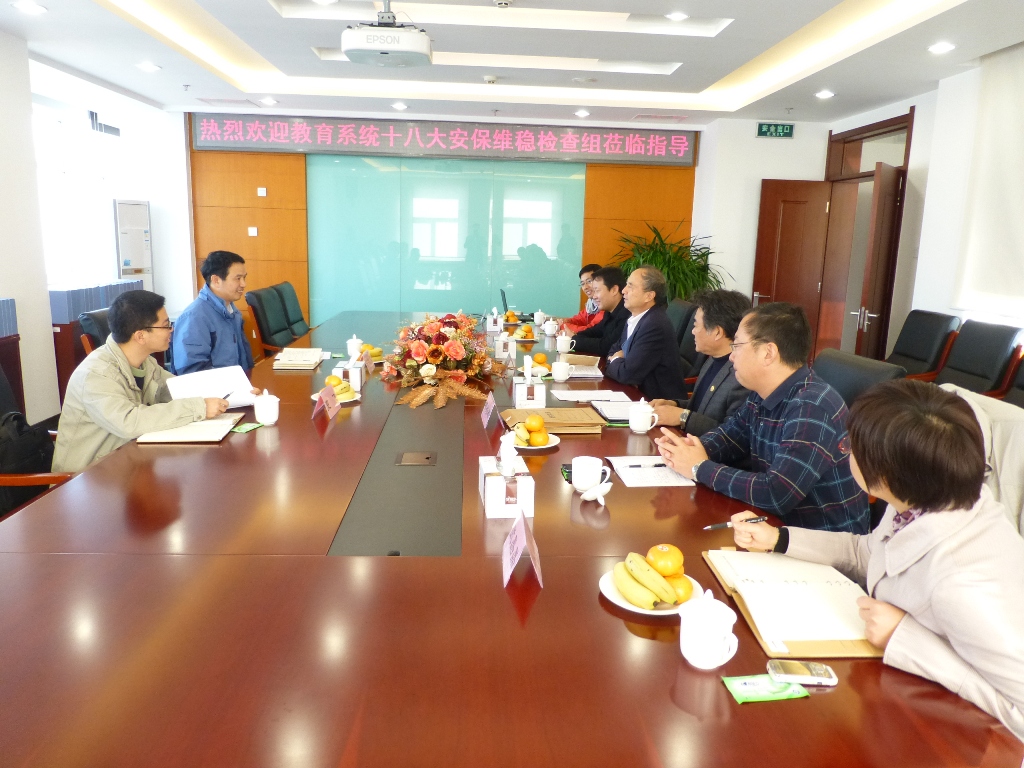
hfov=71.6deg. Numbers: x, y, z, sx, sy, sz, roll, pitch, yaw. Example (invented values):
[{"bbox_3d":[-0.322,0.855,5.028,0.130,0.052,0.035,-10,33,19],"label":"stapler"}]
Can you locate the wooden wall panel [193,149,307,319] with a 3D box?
[{"bbox_3d":[-2.631,-1.186,7.229,1.094,2.249,0.050,1,11,-4],"label":"wooden wall panel"}]

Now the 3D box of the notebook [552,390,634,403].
[{"bbox_3d":[0.370,0.052,3.400,0.320,0.010,0.220,1,12,-4],"label":"notebook"}]

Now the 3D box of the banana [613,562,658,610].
[{"bbox_3d":[0.254,0.418,1.467,0.050,0.040,0.168,-2,12,-16],"label":"banana"}]

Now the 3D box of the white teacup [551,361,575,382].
[{"bbox_3d":[0.267,-0.061,3.681,0.114,0.094,0.086,1,12,-4],"label":"white teacup"}]

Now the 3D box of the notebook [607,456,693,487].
[{"bbox_3d":[0.445,0.279,2.285,0.218,0.012,0.292,1,12,-4],"label":"notebook"}]

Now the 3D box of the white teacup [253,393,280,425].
[{"bbox_3d":[-0.935,0.083,2.693,0.096,0.131,0.110,-3,12,-19],"label":"white teacup"}]

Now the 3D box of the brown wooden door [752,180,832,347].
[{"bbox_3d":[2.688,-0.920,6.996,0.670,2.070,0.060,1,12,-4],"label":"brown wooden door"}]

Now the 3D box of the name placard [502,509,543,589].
[{"bbox_3d":[0.025,0.353,1.552,0.082,0.097,0.203,1,11,-4],"label":"name placard"}]

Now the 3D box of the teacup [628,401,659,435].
[{"bbox_3d":[0.500,0.116,2.709,0.110,0.131,0.096,1,11,-4],"label":"teacup"}]

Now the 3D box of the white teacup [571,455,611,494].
[{"bbox_3d":[0.233,0.269,2.129,0.113,0.089,0.090,1,12,-4],"label":"white teacup"}]

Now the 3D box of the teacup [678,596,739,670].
[{"bbox_3d":[0.348,0.428,1.254,0.093,0.135,0.111,-9,16,-42],"label":"teacup"}]

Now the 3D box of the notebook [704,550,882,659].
[{"bbox_3d":[0.610,0.440,1.509,0.295,0.024,0.440,1,12,-1],"label":"notebook"}]

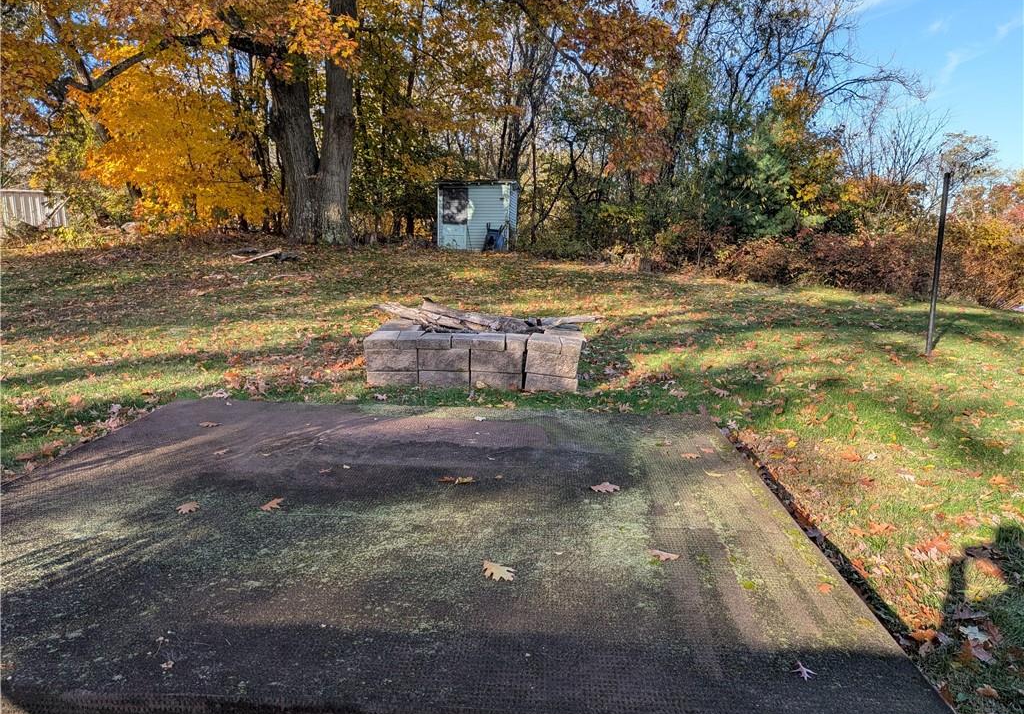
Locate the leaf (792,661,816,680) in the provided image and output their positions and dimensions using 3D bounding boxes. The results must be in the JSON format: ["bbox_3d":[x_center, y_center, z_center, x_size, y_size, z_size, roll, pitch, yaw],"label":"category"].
[{"bbox_3d":[0.862,0.928,2.106,0.070,0.014,0.088,6,12,20],"label":"leaf"}]

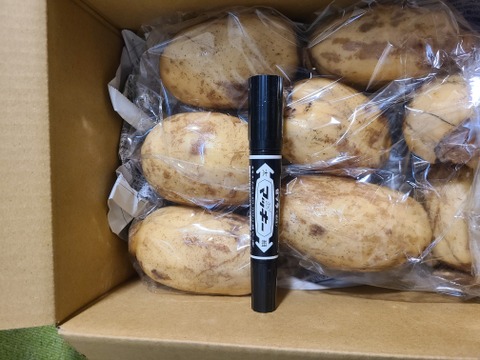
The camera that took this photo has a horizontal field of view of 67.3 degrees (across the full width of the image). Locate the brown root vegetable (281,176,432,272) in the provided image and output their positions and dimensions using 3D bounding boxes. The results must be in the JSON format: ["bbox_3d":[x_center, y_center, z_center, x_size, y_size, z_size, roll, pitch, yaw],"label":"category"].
[{"bbox_3d":[0.080,0.032,0.255,0.114,0.062,0.064,12,93,9],"label":"brown root vegetable"}]

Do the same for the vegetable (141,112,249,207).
[{"bbox_3d":[-0.024,-0.015,0.259,0.095,0.063,0.066,7,92,9],"label":"vegetable"}]

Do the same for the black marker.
[{"bbox_3d":[0.015,0.009,0.216,0.020,0.020,0.140,0,92,4],"label":"black marker"}]

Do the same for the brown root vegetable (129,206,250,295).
[{"bbox_3d":[-0.028,0.051,0.259,0.104,0.060,0.061,10,93,9],"label":"brown root vegetable"}]

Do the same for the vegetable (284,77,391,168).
[{"bbox_3d":[0.065,-0.041,0.257,0.086,0.060,0.062,22,95,8],"label":"vegetable"}]

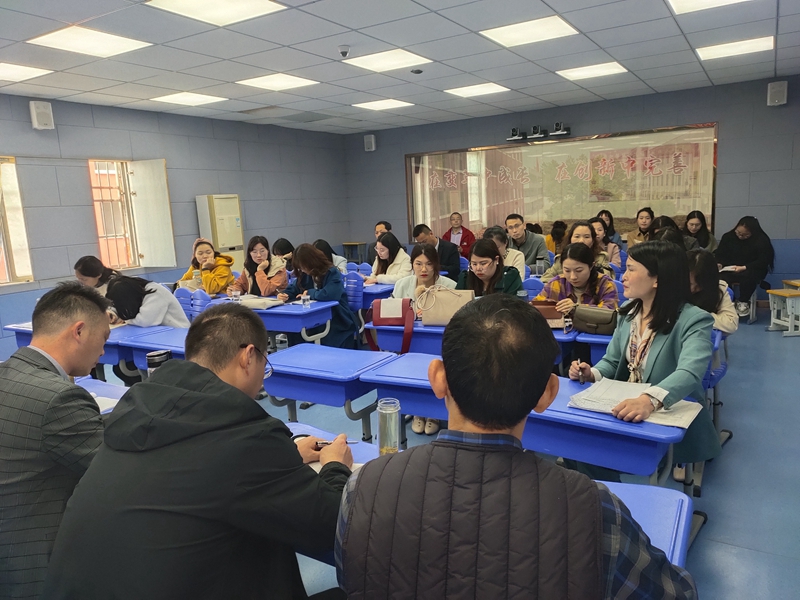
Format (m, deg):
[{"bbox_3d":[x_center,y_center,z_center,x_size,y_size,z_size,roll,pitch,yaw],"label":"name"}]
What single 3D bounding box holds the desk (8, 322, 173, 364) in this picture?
[{"bbox_3d":[-2.148,0.567,3.752,1.250,0.760,0.420,3,13,29],"label":"desk"}]

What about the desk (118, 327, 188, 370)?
[{"bbox_3d":[-1.366,0.614,3.415,0.600,0.760,0.430,4,13,31],"label":"desk"}]

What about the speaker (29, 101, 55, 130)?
[{"bbox_3d":[-3.350,-1.714,4.943,0.160,0.260,0.180,4,13,31],"label":"speaker"}]

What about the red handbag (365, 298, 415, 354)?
[{"bbox_3d":[-0.064,0.150,2.982,0.250,0.300,0.140,1,11,20],"label":"red handbag"}]

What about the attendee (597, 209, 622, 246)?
[{"bbox_3d":[2.316,-0.368,5.978,0.480,1.220,0.700,4,13,34],"label":"attendee"}]

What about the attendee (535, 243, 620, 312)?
[{"bbox_3d":[1.065,0.272,3.218,0.520,1.228,0.620,1,12,20],"label":"attendee"}]

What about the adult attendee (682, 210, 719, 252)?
[{"bbox_3d":[3.111,-0.329,5.597,0.480,1.200,0.700,5,13,37],"label":"adult attendee"}]

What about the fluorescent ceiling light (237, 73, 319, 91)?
[{"bbox_3d":[-1.128,-2.038,4.941,0.600,0.050,0.600,4,13,32],"label":"fluorescent ceiling light"}]

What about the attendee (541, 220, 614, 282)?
[{"bbox_3d":[1.443,0.030,4.319,0.520,1.270,0.720,3,12,28],"label":"attendee"}]

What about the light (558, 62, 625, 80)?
[{"bbox_3d":[1.863,-2.226,5.139,0.600,0.050,0.600,4,13,32],"label":"light"}]

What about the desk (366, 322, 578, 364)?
[{"bbox_3d":[0.462,0.524,3.304,1.220,0.760,0.420,2,12,22],"label":"desk"}]

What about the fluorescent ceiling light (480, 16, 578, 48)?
[{"bbox_3d":[0.928,-1.932,3.782,0.570,0.070,0.550,4,13,34],"label":"fluorescent ceiling light"}]

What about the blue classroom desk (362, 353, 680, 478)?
[{"bbox_3d":[0.427,0.693,1.987,1.160,0.760,0.420,3,12,30],"label":"blue classroom desk"}]

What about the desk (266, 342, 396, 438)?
[{"bbox_3d":[-0.347,0.678,2.804,0.600,0.760,0.440,4,13,31],"label":"desk"}]

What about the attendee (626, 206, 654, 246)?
[{"bbox_3d":[2.773,-0.408,6.139,0.470,1.272,0.650,4,13,32],"label":"attendee"}]

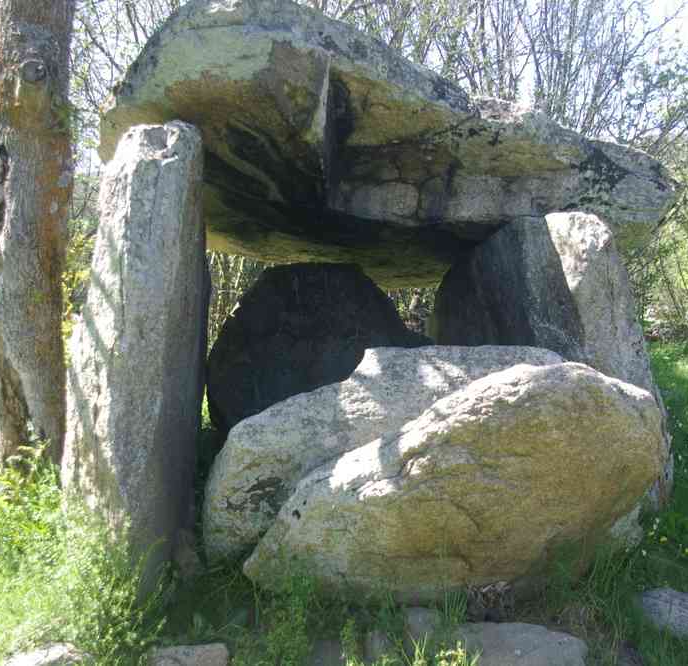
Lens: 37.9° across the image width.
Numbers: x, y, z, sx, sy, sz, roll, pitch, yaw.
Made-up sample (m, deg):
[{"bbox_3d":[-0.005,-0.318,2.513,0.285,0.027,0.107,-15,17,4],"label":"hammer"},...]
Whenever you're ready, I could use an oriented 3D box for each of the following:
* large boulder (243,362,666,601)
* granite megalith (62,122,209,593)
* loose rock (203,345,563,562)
[{"bbox_3d":[0.510,0.660,4.720,1.900,1.030,0.680,0,4,0],"label":"large boulder"},{"bbox_3d":[-1.010,0.100,4.880,0.580,2.130,0.700,0,4,0],"label":"granite megalith"},{"bbox_3d":[0.260,0.580,5.280,1.950,1.050,0.620,0,4,0],"label":"loose rock"}]

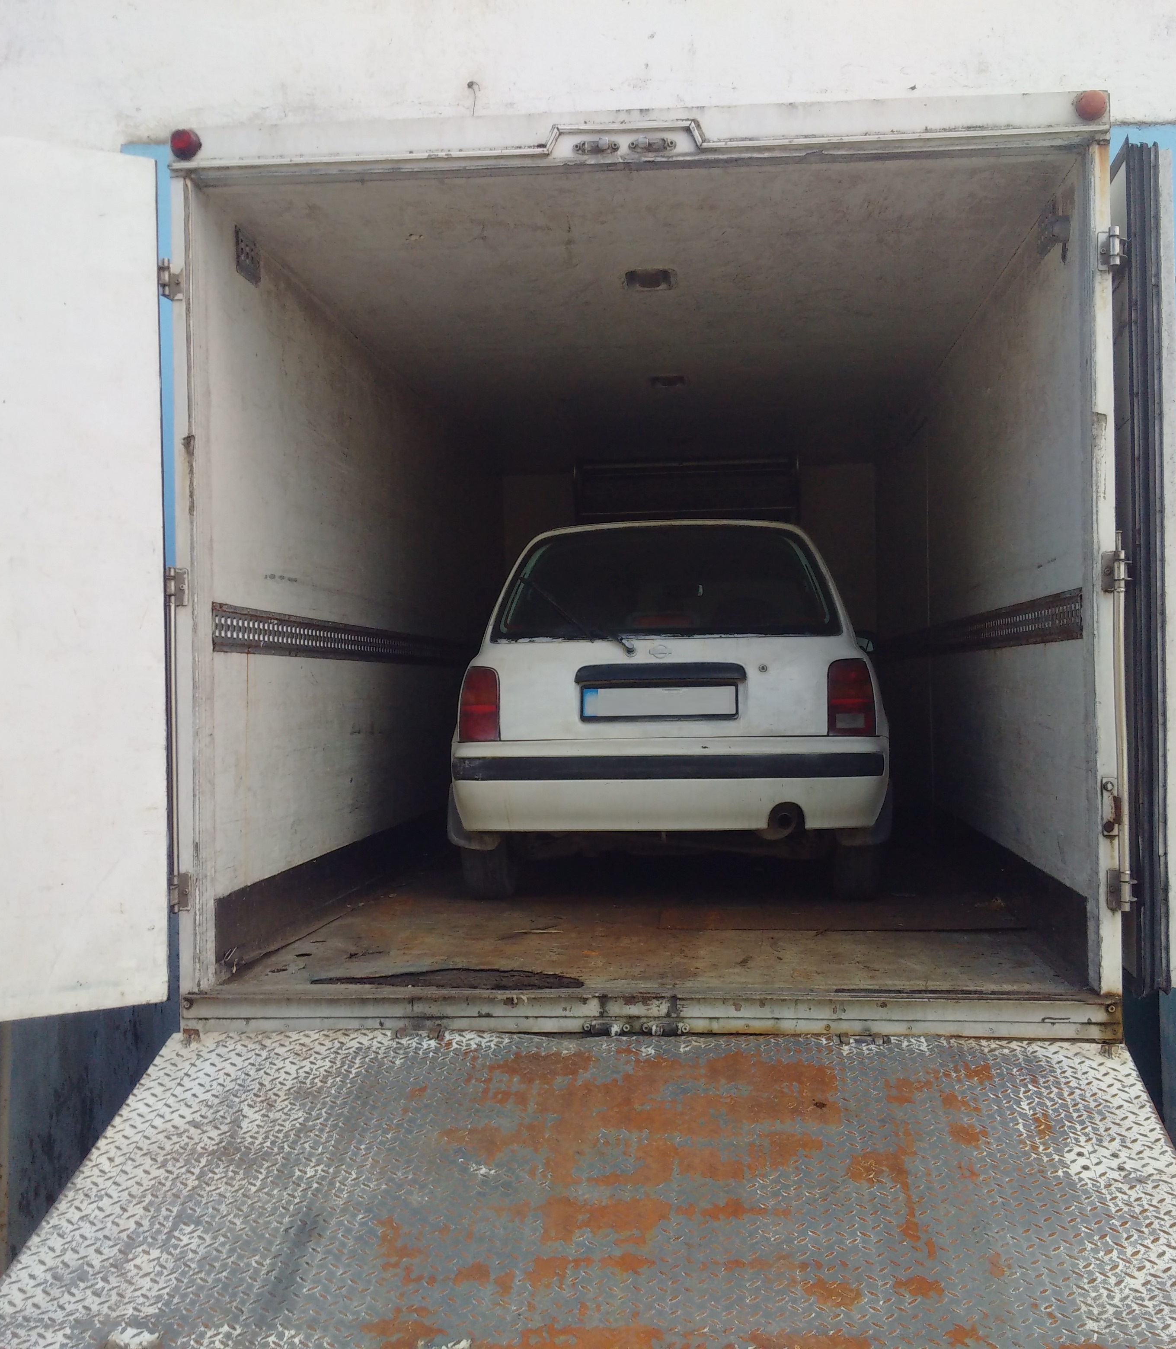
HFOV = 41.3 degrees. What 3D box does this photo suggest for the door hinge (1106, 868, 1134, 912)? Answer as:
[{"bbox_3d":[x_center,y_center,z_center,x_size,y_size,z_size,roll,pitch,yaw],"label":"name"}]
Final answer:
[{"bbox_3d":[1.339,0.541,3.921,0.066,0.108,0.040,-1,0,5],"label":"door hinge"}]

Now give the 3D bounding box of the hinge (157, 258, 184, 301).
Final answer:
[{"bbox_3d":[-1.112,-1.054,4.155,0.063,0.106,0.040,-1,0,5],"label":"hinge"}]

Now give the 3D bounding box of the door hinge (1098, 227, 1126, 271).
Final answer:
[{"bbox_3d":[1.321,-1.073,3.933,0.066,0.108,0.040,-1,0,5],"label":"door hinge"}]

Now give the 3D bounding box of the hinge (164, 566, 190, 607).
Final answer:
[{"bbox_3d":[-1.095,-0.234,4.148,0.063,0.106,0.040,-1,0,5],"label":"hinge"}]

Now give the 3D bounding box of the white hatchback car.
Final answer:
[{"bbox_3d":[0.431,0.131,7.050,1.600,1.430,3.700,-1,0,5],"label":"white hatchback car"}]

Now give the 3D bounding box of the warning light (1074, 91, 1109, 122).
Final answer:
[{"bbox_3d":[1.267,-1.429,3.920,0.077,0.077,0.048,-1,0,5],"label":"warning light"}]

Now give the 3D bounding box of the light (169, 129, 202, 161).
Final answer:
[{"bbox_3d":[-1.066,-1.404,4.133,0.077,0.077,0.048,-1,0,5],"label":"light"}]

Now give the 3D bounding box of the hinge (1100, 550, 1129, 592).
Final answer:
[{"bbox_3d":[1.328,-0.260,3.927,0.066,0.108,0.040,-1,0,5],"label":"hinge"}]

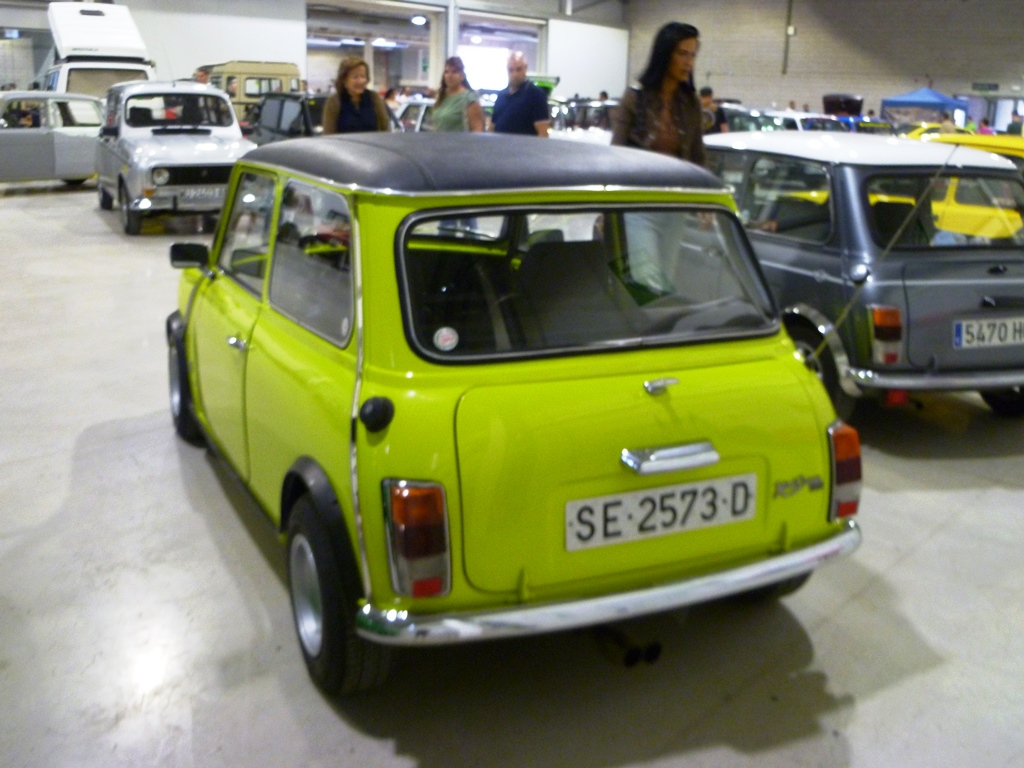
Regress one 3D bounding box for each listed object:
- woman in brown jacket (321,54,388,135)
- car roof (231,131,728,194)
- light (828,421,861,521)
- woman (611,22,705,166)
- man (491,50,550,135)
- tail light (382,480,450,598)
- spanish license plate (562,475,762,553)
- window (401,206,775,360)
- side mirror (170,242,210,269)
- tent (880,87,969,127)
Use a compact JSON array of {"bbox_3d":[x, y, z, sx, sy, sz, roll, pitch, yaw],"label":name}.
[{"bbox_3d":[-1.019,-1.230,6.132,0.470,1.690,0.300,-2,16,-14],"label":"woman in brown jacket"},{"bbox_3d":[-0.116,-0.686,2.853,1.120,0.145,1.290,-5,18,-26],"label":"car roof"},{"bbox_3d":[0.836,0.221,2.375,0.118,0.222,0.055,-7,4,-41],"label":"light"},{"bbox_3d":[0.530,-0.534,3.840,0.450,1.750,0.320,-10,20,-38],"label":"woman"},{"bbox_3d":[0.014,-1.512,7.049,0.490,1.810,0.310,7,17,16],"label":"man"},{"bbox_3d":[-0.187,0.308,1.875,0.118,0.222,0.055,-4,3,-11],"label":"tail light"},{"bbox_3d":[0.336,0.286,2.110,0.515,0.110,0.015,-5,10,-26],"label":"spanish license plate"},{"bbox_3d":[0.210,-0.258,2.284,1.000,0.360,0.070,-5,-16,-26],"label":"window"},{"bbox_3d":[-1.087,-0.434,3.200,0.135,0.090,0.060,-8,19,-33],"label":"side mirror"},{"bbox_3d":[16.275,-10.345,37.912,2.850,3.000,2.850,-13,22,-43],"label":"tent"}]

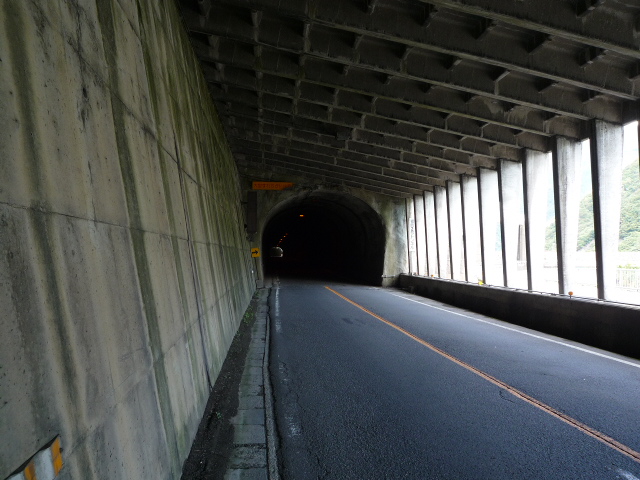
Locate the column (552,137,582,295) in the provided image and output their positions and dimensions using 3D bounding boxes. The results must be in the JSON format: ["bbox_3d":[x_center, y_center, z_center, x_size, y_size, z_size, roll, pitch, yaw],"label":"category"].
[{"bbox_3d":[5.406,-0.537,11.282,0.540,3.471,0.212,0,-2,-6],"label":"column"}]

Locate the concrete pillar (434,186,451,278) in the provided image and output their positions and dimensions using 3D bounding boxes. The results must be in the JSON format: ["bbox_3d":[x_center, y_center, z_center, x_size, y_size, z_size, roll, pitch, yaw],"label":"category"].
[{"bbox_3d":[4.614,-0.296,19.449,0.540,3.471,0.212,0,-2,-6],"label":"concrete pillar"}]

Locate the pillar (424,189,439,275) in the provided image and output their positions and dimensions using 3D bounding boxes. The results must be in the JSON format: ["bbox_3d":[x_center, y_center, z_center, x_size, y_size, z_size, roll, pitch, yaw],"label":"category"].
[{"bbox_3d":[4.482,-0.255,20.811,0.540,3.471,0.212,0,-2,-6],"label":"pillar"}]

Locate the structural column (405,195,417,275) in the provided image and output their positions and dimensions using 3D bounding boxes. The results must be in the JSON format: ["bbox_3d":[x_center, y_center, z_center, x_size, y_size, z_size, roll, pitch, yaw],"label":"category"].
[{"bbox_3d":[4.218,-0.175,23.533,0.540,3.471,0.212,0,-2,-6],"label":"structural column"}]

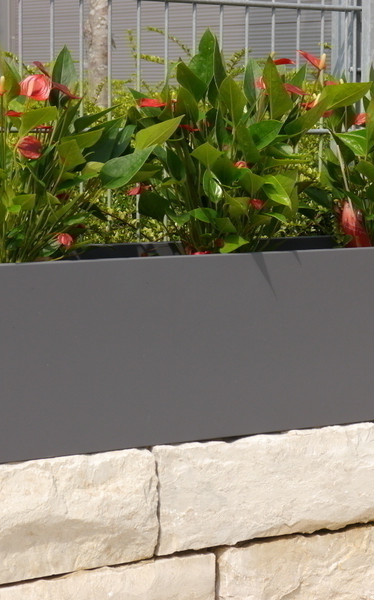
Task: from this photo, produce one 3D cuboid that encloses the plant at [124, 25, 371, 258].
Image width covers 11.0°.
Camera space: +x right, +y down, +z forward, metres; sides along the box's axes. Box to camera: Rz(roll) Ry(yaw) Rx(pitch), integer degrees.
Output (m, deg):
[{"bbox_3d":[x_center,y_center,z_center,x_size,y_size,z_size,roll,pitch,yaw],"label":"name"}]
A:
[{"bbox_3d":[0.089,-0.215,2.770,0.320,0.346,0.280,-4,7,-35],"label":"plant"}]

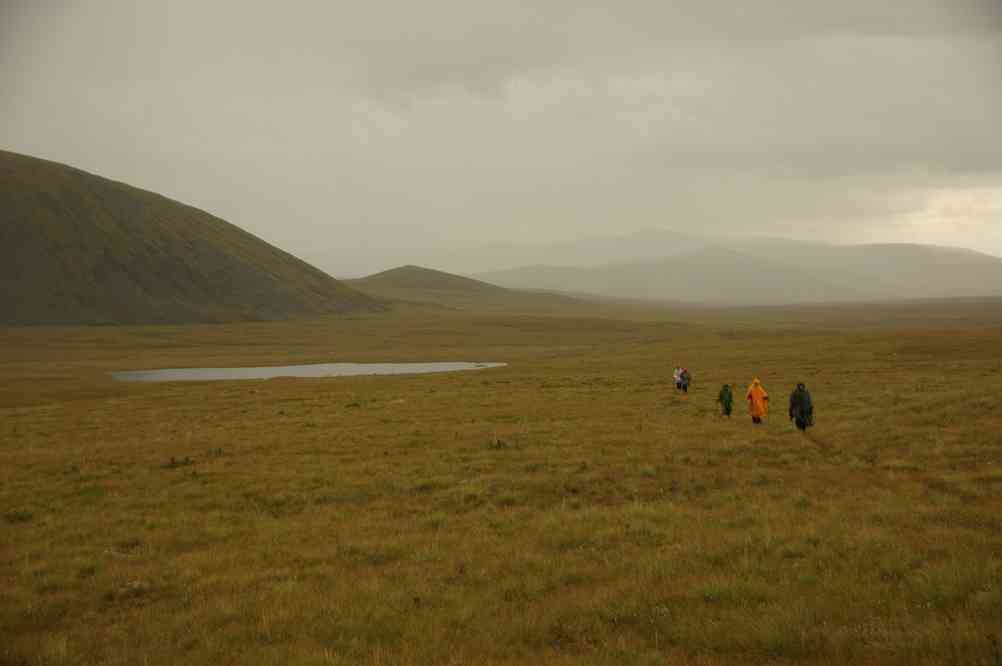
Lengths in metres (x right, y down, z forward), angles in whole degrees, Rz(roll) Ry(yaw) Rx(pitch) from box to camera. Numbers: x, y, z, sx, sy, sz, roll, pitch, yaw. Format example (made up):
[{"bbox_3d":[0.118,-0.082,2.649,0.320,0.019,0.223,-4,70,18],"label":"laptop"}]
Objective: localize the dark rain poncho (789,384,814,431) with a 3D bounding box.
[{"bbox_3d":[10.720,2.690,57.500,0.830,1.760,0.580,0,1,3],"label":"dark rain poncho"}]

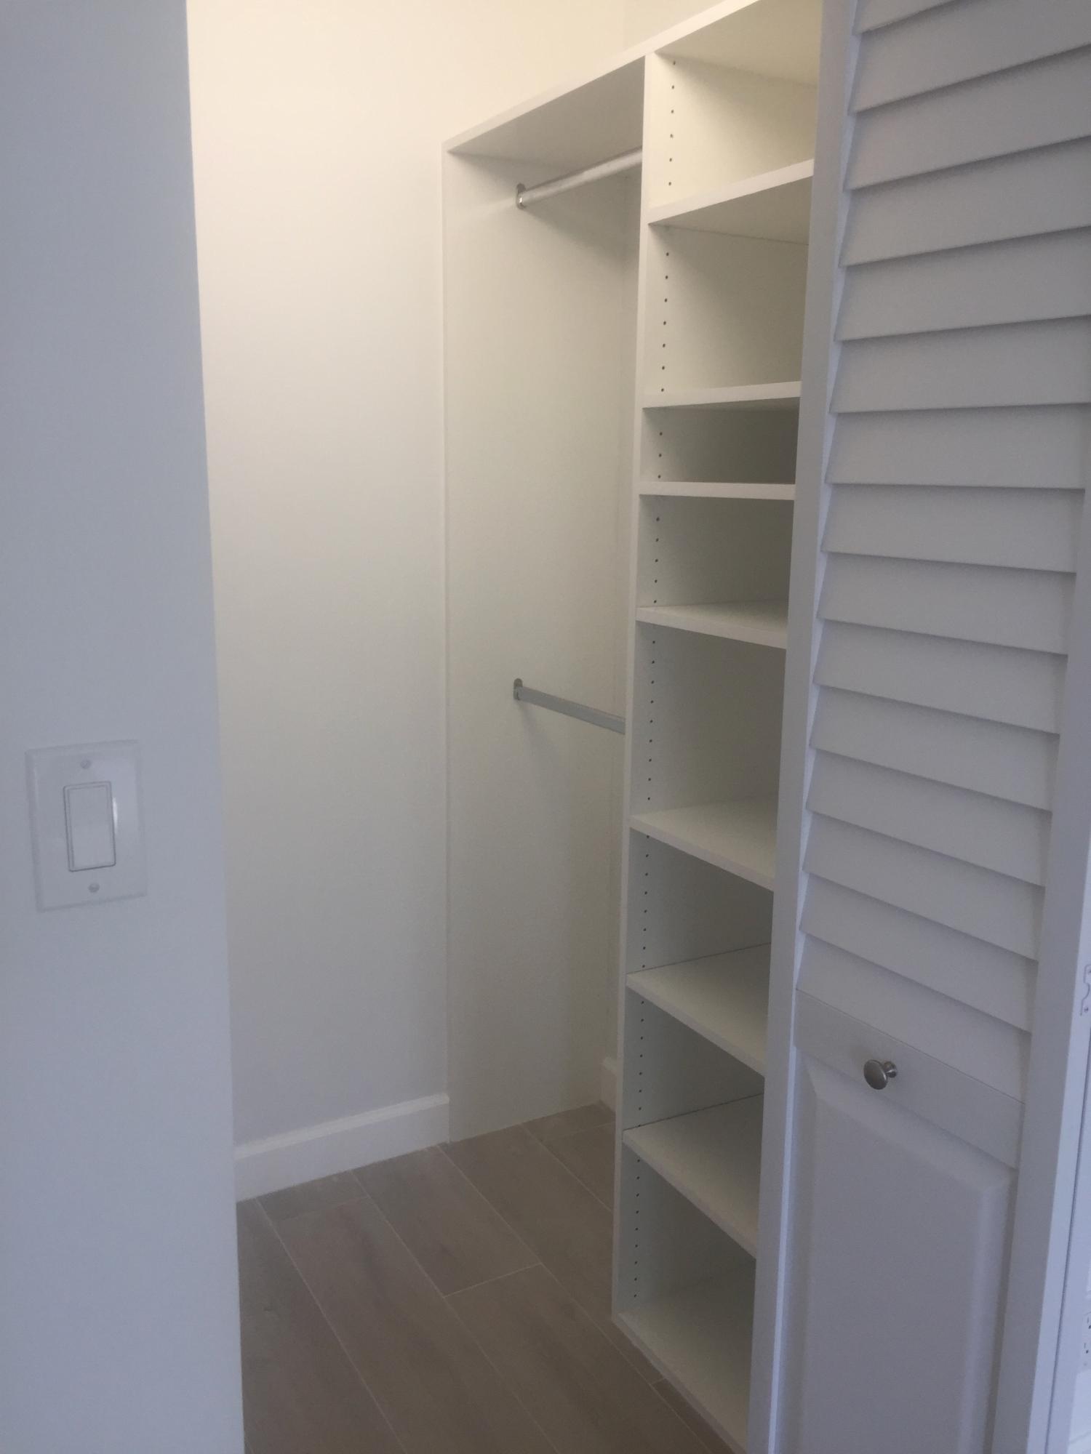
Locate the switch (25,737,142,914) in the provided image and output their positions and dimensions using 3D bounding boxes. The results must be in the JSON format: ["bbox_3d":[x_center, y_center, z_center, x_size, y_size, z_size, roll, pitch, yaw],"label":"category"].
[{"bbox_3d":[-0.341,0.075,0.912,0.080,0.123,0.012,-6,14,-29],"label":"switch"}]

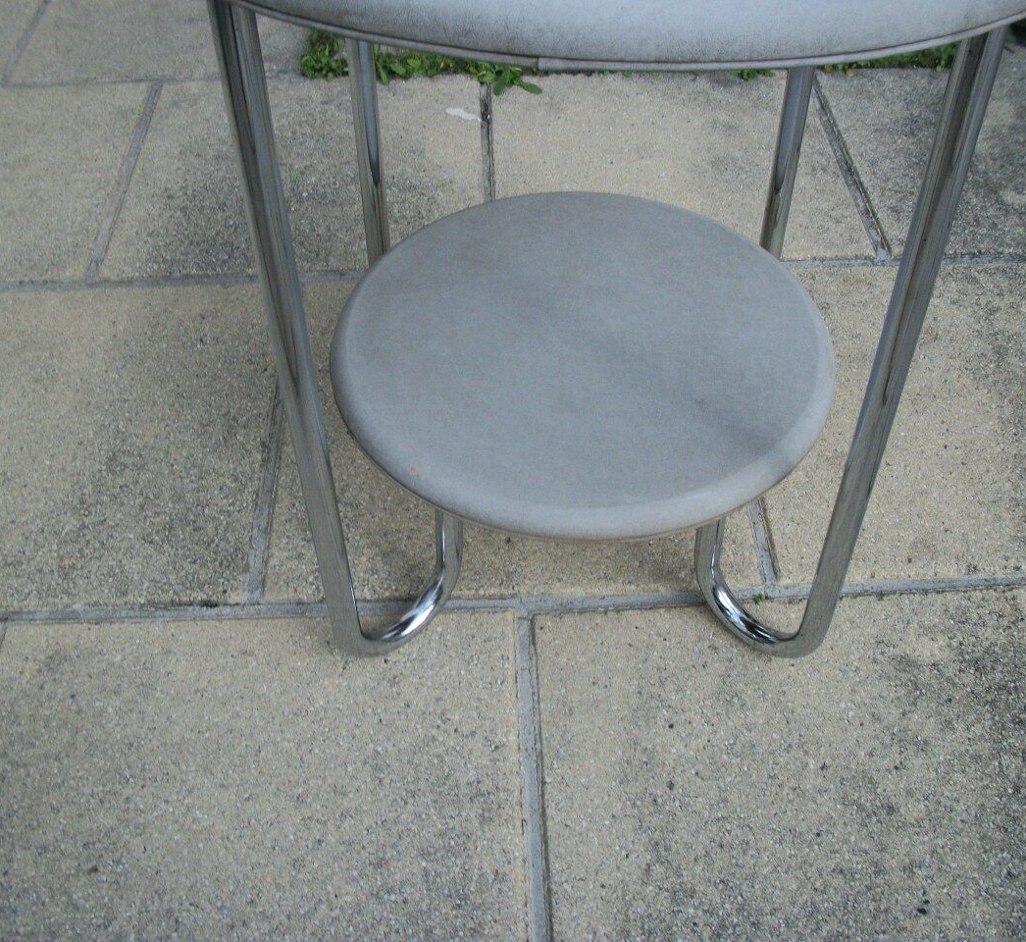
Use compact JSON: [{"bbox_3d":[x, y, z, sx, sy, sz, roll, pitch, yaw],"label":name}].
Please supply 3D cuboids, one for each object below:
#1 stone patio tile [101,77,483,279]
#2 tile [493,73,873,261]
[{"bbox_3d":[-0.264,-0.379,1.509,0.448,0.040,0.448,-2,48,-1],"label":"stone patio tile"},{"bbox_3d":[0.198,-0.392,1.517,0.448,0.040,0.448,-2,48,-1],"label":"tile"}]

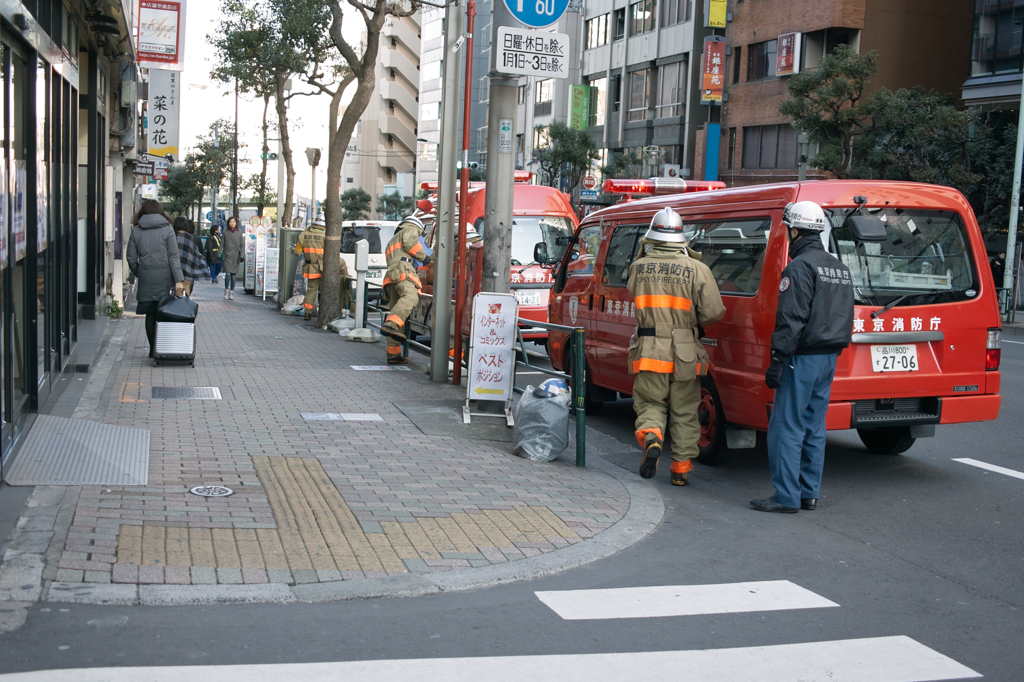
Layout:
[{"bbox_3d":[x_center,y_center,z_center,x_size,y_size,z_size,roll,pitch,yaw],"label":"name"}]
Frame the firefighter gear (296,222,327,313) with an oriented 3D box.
[{"bbox_3d":[-3.388,-1.248,19.800,0.560,1.660,0.420,1,7,-15],"label":"firefighter gear"}]

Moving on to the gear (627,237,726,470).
[{"bbox_3d":[1.043,0.076,7.312,0.600,1.430,0.480,2,6,-8],"label":"gear"}]

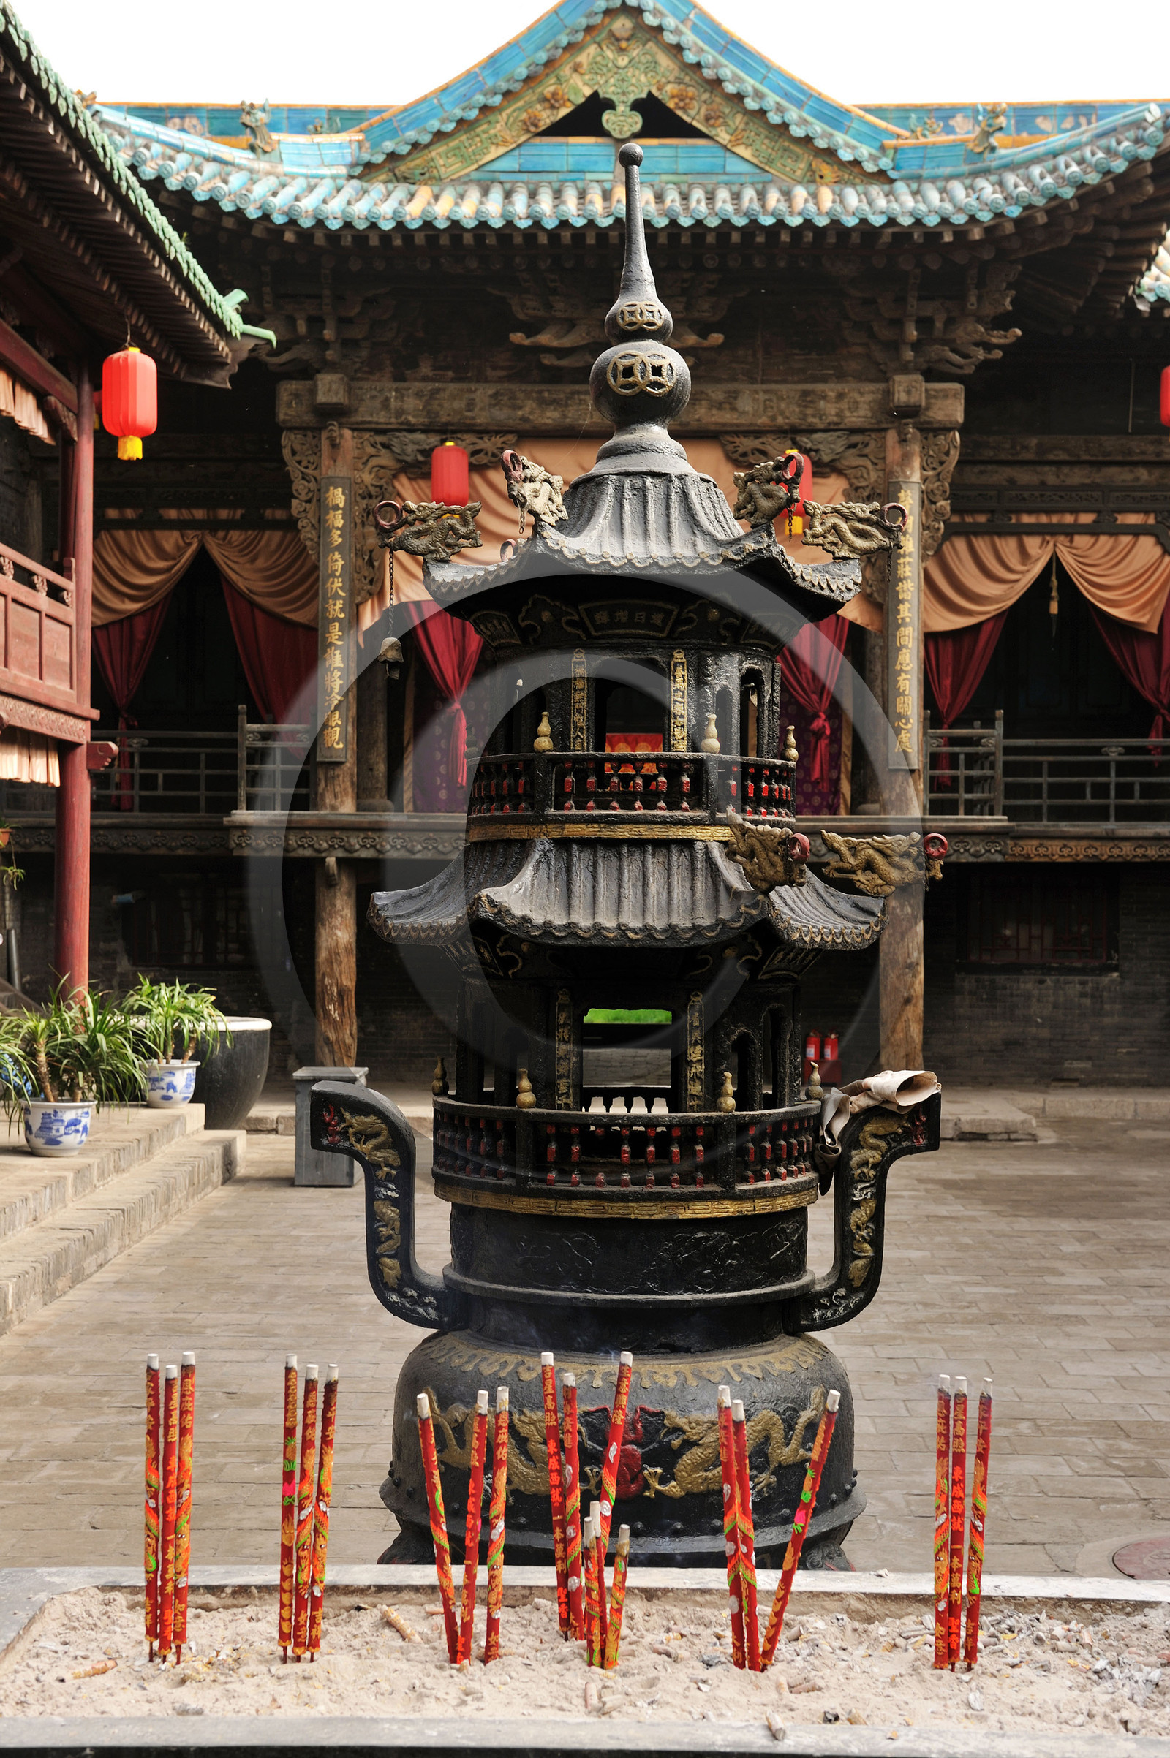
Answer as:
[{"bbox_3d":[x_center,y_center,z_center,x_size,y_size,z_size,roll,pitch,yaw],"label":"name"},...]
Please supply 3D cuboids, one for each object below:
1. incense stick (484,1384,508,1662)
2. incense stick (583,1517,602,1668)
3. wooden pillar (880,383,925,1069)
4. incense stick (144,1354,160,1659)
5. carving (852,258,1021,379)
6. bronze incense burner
[{"bbox_3d":[-0.107,0.791,2.979,0.015,0.339,0.015,3,0,1],"label":"incense stick"},{"bbox_3d":[0.009,0.870,2.977,0.015,0.183,0.015,-2,0,1],"label":"incense stick"},{"bbox_3d":[2.791,-1.220,21.470,0.370,6.298,0.370,0,0,1],"label":"wooden pillar"},{"bbox_3d":[-0.488,0.707,2.750,0.014,0.345,0.014,0,0,0],"label":"incense stick"},{"bbox_3d":[2.944,-4.731,20.600,1.451,0.971,0.600,0,0,1],"label":"carving"},{"bbox_3d":[0.119,-0.025,7.050,1.820,4.201,1.500,0,0,1],"label":"bronze incense burner"}]

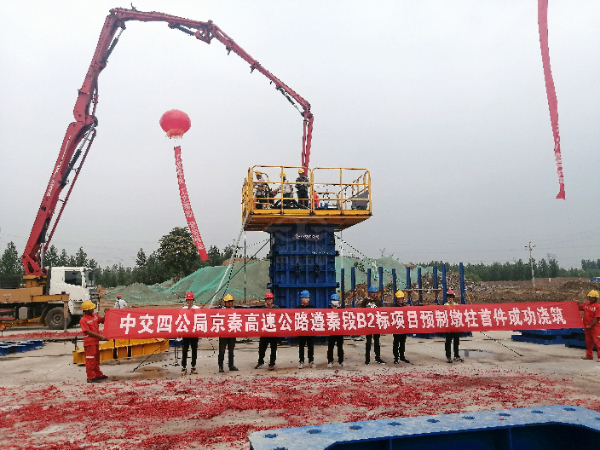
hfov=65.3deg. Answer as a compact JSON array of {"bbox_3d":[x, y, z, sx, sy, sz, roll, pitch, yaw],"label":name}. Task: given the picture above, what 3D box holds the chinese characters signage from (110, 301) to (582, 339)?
[{"bbox_3d":[1.326,2.183,10.724,11.165,0.720,0.150,0,-6,-7],"label":"chinese characters signage"}]

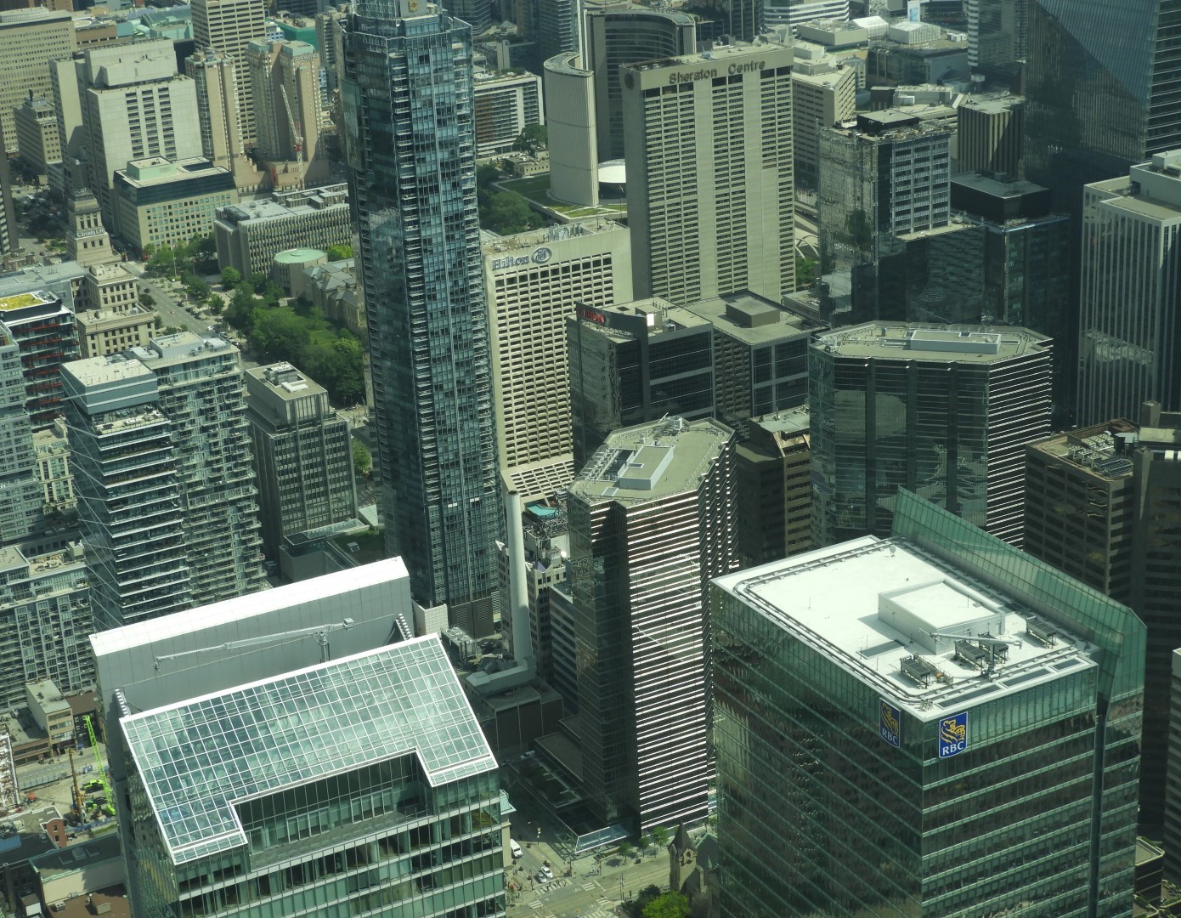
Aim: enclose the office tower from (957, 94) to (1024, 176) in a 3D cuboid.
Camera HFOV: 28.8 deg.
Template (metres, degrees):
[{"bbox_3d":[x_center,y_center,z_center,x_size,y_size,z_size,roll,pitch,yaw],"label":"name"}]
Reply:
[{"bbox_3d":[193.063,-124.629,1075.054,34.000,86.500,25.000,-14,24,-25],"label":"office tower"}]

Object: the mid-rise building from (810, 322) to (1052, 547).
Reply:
[{"bbox_3d":[104.210,16.650,700.250,71.000,118.000,35.000,4,23,16],"label":"mid-rise building"}]

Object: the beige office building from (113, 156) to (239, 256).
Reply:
[{"bbox_3d":[-217.429,-134.446,1199.403,55.000,42.500,46.500,-14,24,-25],"label":"beige office building"}]

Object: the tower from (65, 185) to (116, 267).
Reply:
[{"bbox_3d":[-219.810,-75.680,1016.150,19.000,83.000,22.000,-14,24,-26],"label":"tower"}]

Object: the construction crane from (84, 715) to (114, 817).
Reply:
[{"bbox_3d":[-141.640,89.510,666.700,4.500,27.000,17.000,-14,24,-26],"label":"construction crane"}]

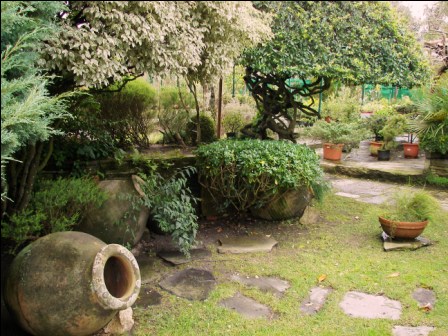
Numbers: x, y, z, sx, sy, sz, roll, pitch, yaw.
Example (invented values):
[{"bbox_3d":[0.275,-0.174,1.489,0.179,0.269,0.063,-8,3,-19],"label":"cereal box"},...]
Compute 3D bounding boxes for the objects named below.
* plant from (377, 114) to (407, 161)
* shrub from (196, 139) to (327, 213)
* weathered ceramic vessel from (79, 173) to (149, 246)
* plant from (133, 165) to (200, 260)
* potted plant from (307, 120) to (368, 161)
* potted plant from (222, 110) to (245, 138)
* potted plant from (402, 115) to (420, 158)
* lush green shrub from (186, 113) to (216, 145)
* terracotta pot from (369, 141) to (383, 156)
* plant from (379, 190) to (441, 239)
[{"bbox_3d":[3.267,-0.598,9.033,0.600,0.880,0.550,0,10,0],"label":"plant"},{"bbox_3d":[0.454,0.072,5.953,1.600,0.850,1.150,0,10,0],"label":"shrub"},{"bbox_3d":[-1.131,0.436,4.728,0.820,0.730,0.730,-33,9,23],"label":"weathered ceramic vessel"},{"bbox_3d":[-0.579,0.392,4.689,0.600,0.740,0.580,0,10,0],"label":"plant"},{"bbox_3d":[2.191,-0.535,8.994,1.200,0.770,0.950,0,10,0],"label":"potted plant"},{"bbox_3d":[0.190,-0.822,9.299,0.430,0.590,0.420,0,10,0],"label":"potted plant"},{"bbox_3d":[3.737,-0.612,9.285,0.380,0.820,0.380,0,10,0],"label":"potted plant"},{"bbox_3d":[-0.372,-0.638,7.706,0.480,0.520,0.480,0,10,0],"label":"lush green shrub"},{"bbox_3d":[3.125,-0.380,9.529,0.290,0.280,0.290,0,10,0],"label":"terracotta pot"},{"bbox_3d":[1.947,0.455,4.904,0.550,0.420,0.500,0,10,0],"label":"plant"}]

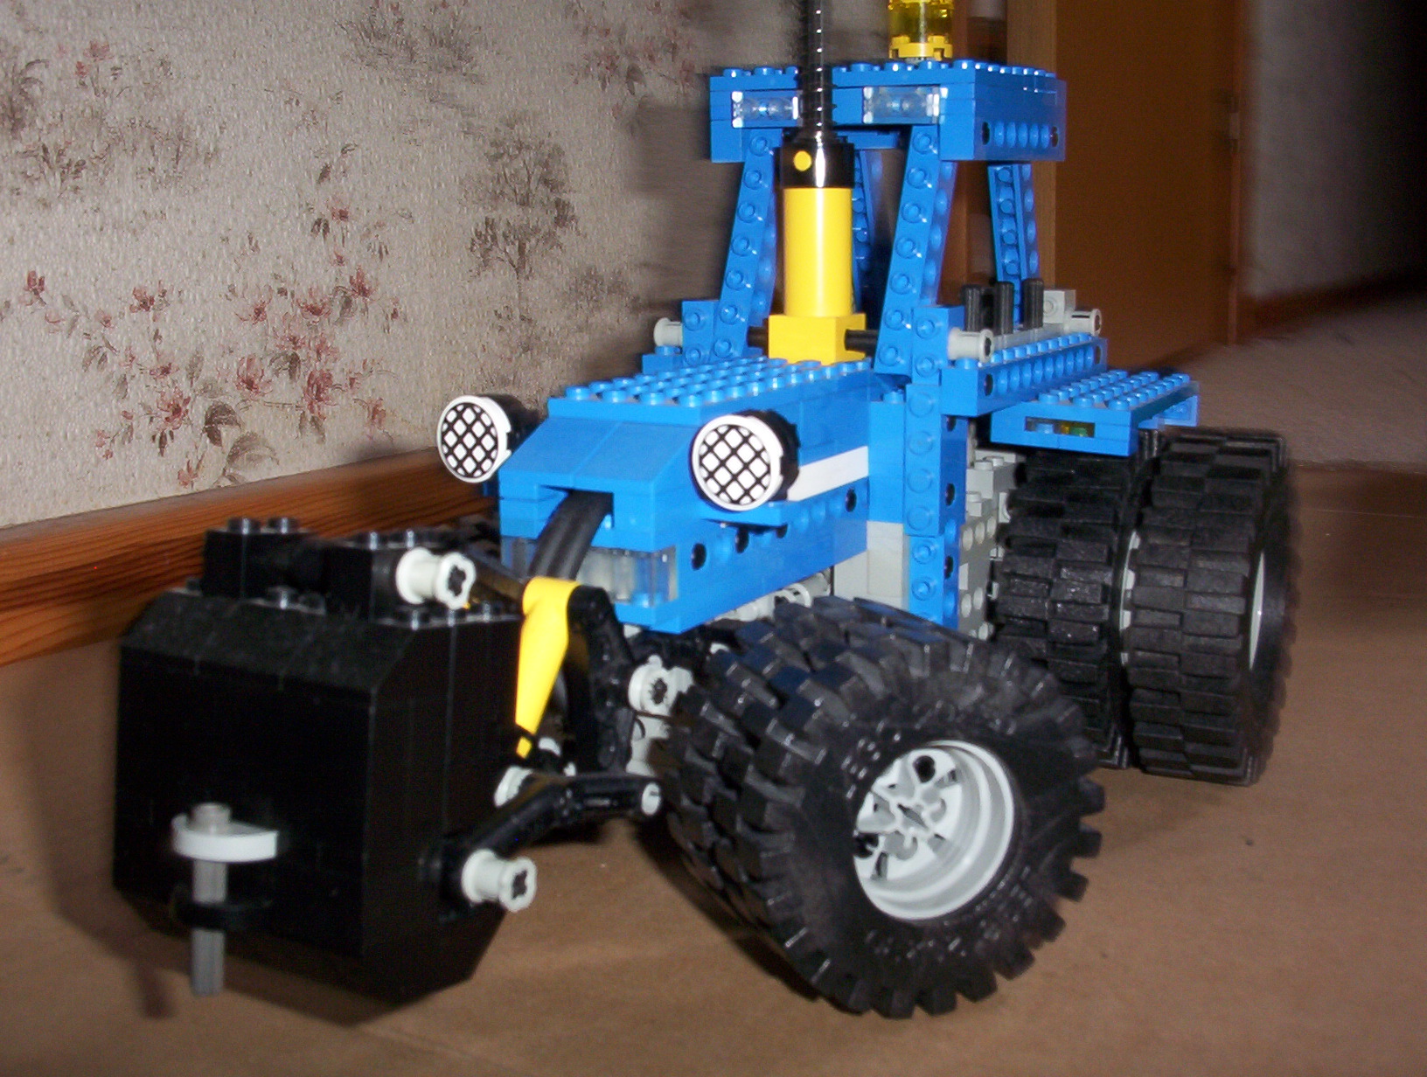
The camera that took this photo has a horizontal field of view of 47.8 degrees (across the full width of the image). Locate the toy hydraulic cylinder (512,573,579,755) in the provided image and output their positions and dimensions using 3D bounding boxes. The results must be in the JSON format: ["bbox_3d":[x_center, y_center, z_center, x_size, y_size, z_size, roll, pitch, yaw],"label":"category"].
[{"bbox_3d":[-0.028,0.021,0.275,0.009,0.033,0.009,6,-2,29],"label":"toy hydraulic cylinder"}]

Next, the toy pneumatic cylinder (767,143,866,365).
[{"bbox_3d":[0.023,-0.061,0.351,0.017,0.048,0.017,6,13,29],"label":"toy pneumatic cylinder"}]

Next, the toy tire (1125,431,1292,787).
[{"bbox_3d":[0.118,0.016,0.379,0.026,0.081,0.081,6,13,26],"label":"toy tire"}]

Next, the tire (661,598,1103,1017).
[{"bbox_3d":[0.030,0.045,0.283,0.064,0.064,0.042,-5,10,-22],"label":"tire"}]

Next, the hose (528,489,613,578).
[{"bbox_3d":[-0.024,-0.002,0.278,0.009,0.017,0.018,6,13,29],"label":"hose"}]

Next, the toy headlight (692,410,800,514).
[{"bbox_3d":[0.005,-0.013,0.271,0.016,0.016,0.008,6,16,29],"label":"toy headlight"}]

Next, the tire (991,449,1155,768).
[{"bbox_3d":[0.092,0.014,0.392,0.026,0.081,0.081,6,13,26],"label":"tire"}]

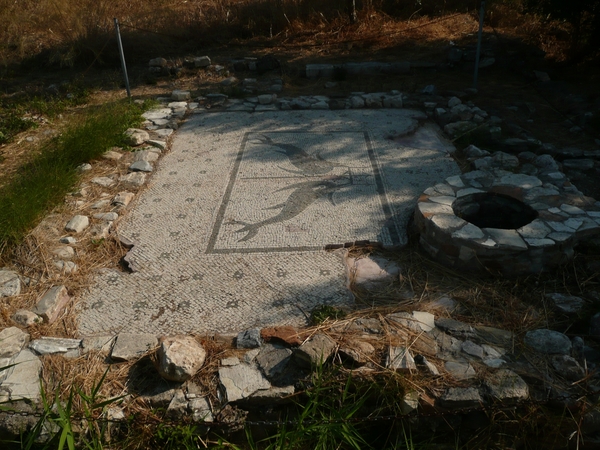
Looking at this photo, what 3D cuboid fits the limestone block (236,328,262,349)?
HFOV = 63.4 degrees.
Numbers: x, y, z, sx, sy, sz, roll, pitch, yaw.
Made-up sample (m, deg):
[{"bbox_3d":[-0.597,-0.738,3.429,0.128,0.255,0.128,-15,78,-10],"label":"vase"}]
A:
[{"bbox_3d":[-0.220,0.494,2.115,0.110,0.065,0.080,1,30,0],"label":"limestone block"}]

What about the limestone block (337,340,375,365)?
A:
[{"bbox_3d":[0.244,0.550,2.095,0.155,0.070,0.110,10,33,19],"label":"limestone block"}]

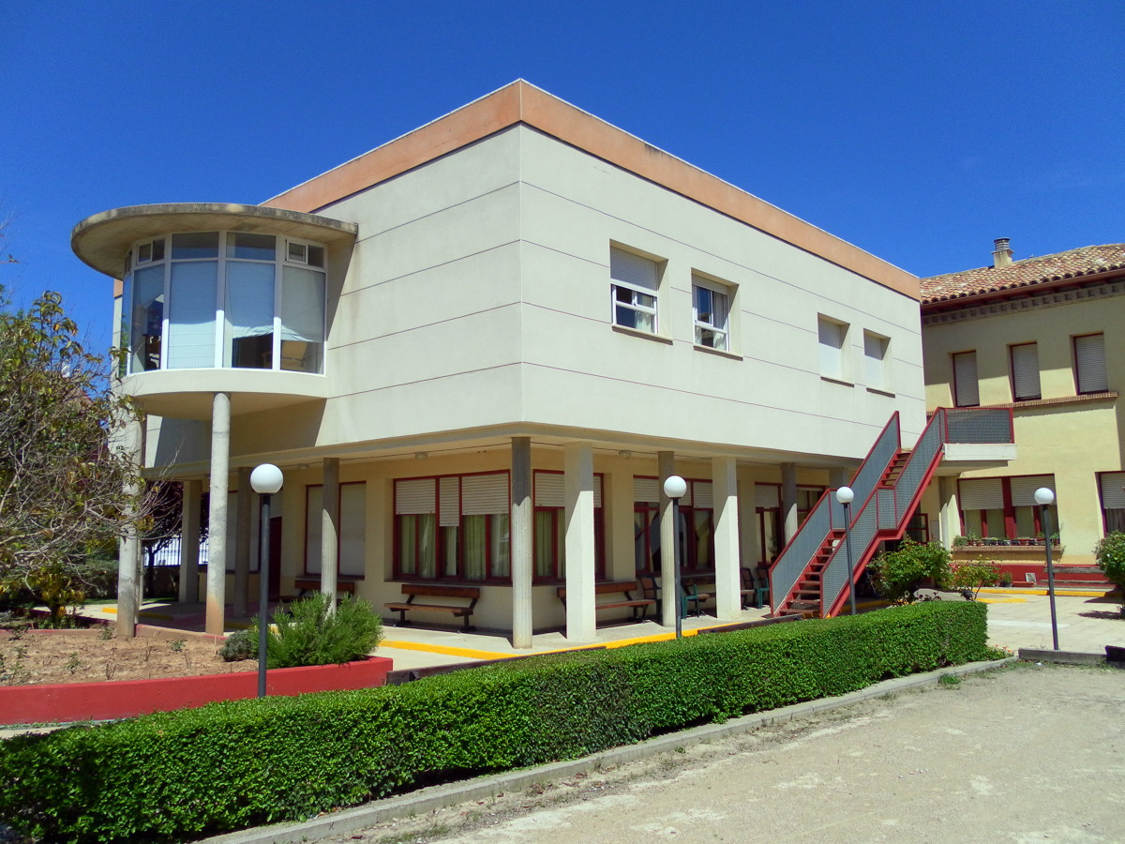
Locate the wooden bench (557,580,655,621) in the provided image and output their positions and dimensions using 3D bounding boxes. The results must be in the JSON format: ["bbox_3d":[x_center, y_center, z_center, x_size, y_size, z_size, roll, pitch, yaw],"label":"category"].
[{"bbox_3d":[0.840,3.320,16.486,0.615,0.731,2.258,-7,-9,42],"label":"wooden bench"}]

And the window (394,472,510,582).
[{"bbox_3d":[-2.222,2.053,17.671,3.392,2.046,0.127,-7,-9,42],"label":"window"}]

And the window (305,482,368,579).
[{"bbox_3d":[-4.989,2.384,20.013,2.480,2.060,0.140,-7,-9,42],"label":"window"}]

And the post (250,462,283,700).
[{"bbox_3d":[-2.533,1.609,7.708,0.270,2.500,0.270,2,-7,-18],"label":"post"}]

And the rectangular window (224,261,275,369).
[{"bbox_3d":[-5.621,-1.921,16.357,0.856,1.958,0.074,1,-7,-14],"label":"rectangular window"}]

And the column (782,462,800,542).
[{"bbox_3d":[5.033,2.477,19.975,0.288,3.191,0.288,-7,-9,42],"label":"column"}]

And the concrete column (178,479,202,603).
[{"bbox_3d":[-9.817,3.153,24.000,0.350,3.220,0.350,-7,-9,42],"label":"concrete column"}]

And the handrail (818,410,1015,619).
[{"bbox_3d":[7.818,1.663,19.306,1.272,4.516,7.738,-7,-9,42],"label":"handrail"}]

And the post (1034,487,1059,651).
[{"bbox_3d":[7.529,2.261,14.044,0.270,2.490,0.270,-4,-8,28],"label":"post"}]

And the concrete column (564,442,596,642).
[{"bbox_3d":[0.278,1.869,14.408,0.325,3.081,0.325,-7,-9,42],"label":"concrete column"}]

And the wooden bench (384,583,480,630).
[{"bbox_3d":[-2.312,3.284,16.117,2.139,0.731,0.533,-7,-9,42],"label":"wooden bench"}]

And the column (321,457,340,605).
[{"bbox_3d":[-4.264,2.202,16.776,0.283,3.081,0.283,-7,-9,42],"label":"column"}]

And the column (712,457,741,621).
[{"bbox_3d":[3.238,2.261,17.949,0.326,3.191,0.345,-7,-9,42],"label":"column"}]

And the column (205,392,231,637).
[{"bbox_3d":[-6.017,1.597,15.965,0.313,4.261,0.313,-7,-9,42],"label":"column"}]

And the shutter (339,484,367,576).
[{"bbox_3d":[-4.260,2.204,18.573,1.027,1.833,0.080,-7,-9,42],"label":"shutter"}]

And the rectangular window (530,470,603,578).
[{"bbox_3d":[0.118,1.849,16.129,0.120,1.928,1.872,-7,-9,42],"label":"rectangular window"}]

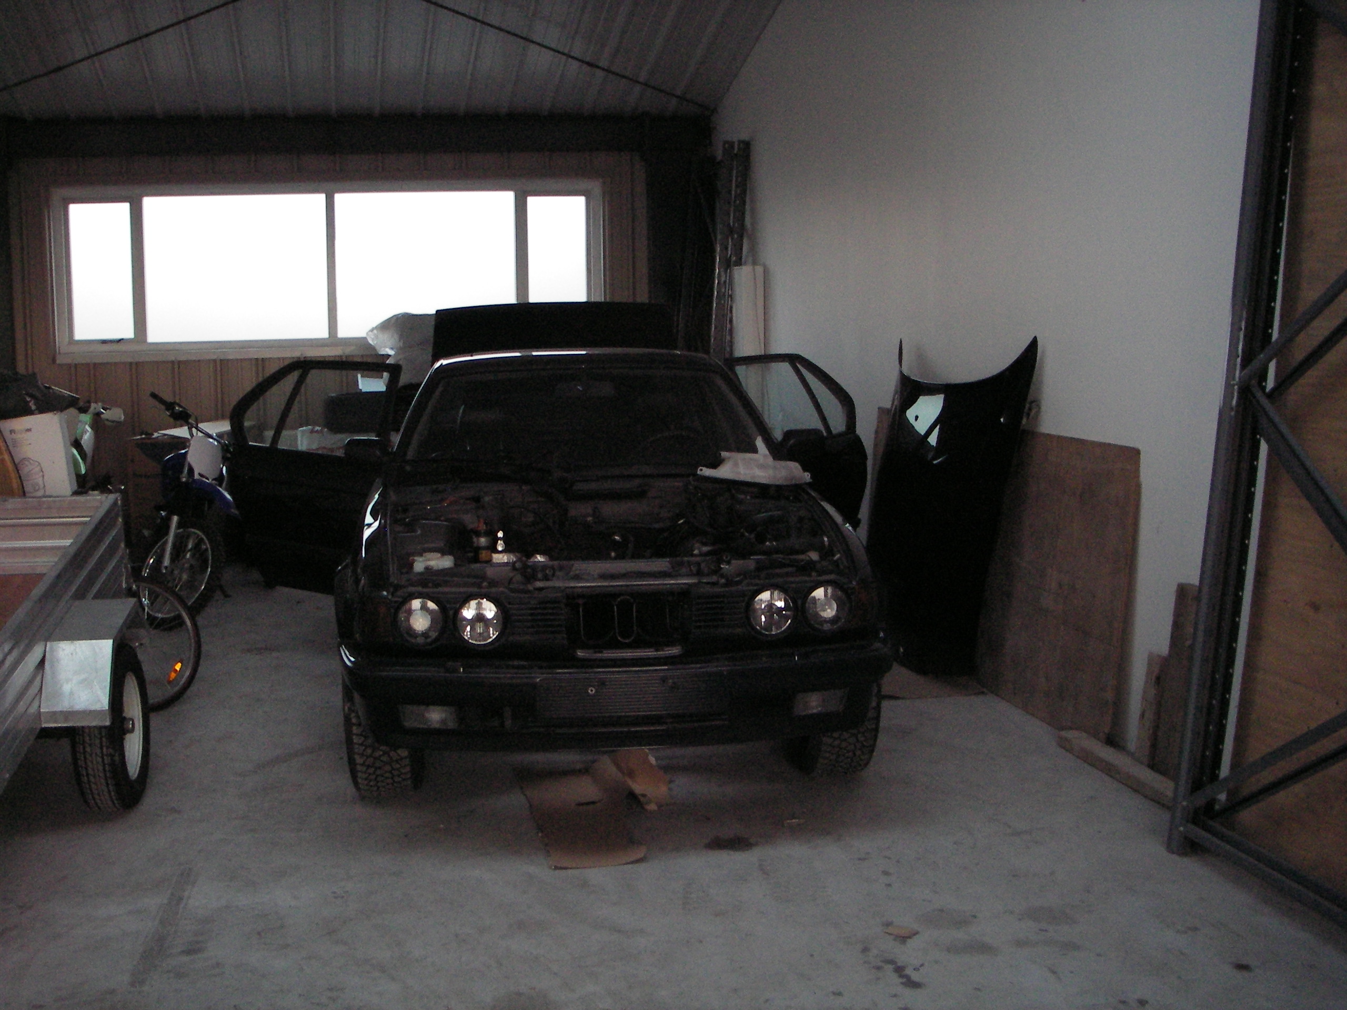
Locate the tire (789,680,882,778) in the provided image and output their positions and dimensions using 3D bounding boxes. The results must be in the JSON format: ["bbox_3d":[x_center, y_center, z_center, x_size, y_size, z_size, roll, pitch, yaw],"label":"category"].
[{"bbox_3d":[0.532,0.597,5.041,0.226,0.640,0.640,-2,7,-7],"label":"tire"}]

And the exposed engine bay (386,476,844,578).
[{"bbox_3d":[-0.223,0.163,4.971,1.420,0.400,1.150,-2,7,-7],"label":"exposed engine bay"}]

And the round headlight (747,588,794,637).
[{"bbox_3d":[0.289,0.316,4.367,0.145,0.145,0.080,-2,7,-7],"label":"round headlight"}]

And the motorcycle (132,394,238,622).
[{"bbox_3d":[-2.814,-0.009,8.371,0.800,1.200,2.000,-4,8,-22],"label":"motorcycle"}]

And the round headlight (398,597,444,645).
[{"bbox_3d":[-0.723,0.331,4.233,0.145,0.145,0.080,-2,7,-7],"label":"round headlight"}]

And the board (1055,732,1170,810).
[{"bbox_3d":[1.518,0.887,4.938,0.105,0.042,0.820,-2,7,-12],"label":"board"}]

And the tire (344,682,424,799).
[{"bbox_3d":[-0.942,0.636,4.859,0.226,0.640,0.640,-2,7,-7],"label":"tire"}]

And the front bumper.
[{"bbox_3d":[-0.140,0.544,4.428,1.730,0.280,0.460,-2,7,-7],"label":"front bumper"}]

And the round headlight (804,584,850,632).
[{"bbox_3d":[0.445,0.294,4.334,0.136,0.136,0.090,-2,7,-7],"label":"round headlight"}]

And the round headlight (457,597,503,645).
[{"bbox_3d":[-0.545,0.324,4.184,0.136,0.136,0.090,-2,7,-7],"label":"round headlight"}]

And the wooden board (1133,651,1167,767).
[{"bbox_3d":[1.618,0.717,5.012,0.040,0.432,0.080,4,6,-13],"label":"wooden board"}]

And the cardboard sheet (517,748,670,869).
[{"bbox_3d":[-0.252,0.917,4.740,0.420,0.090,1.120,-2,7,-12],"label":"cardboard sheet"}]

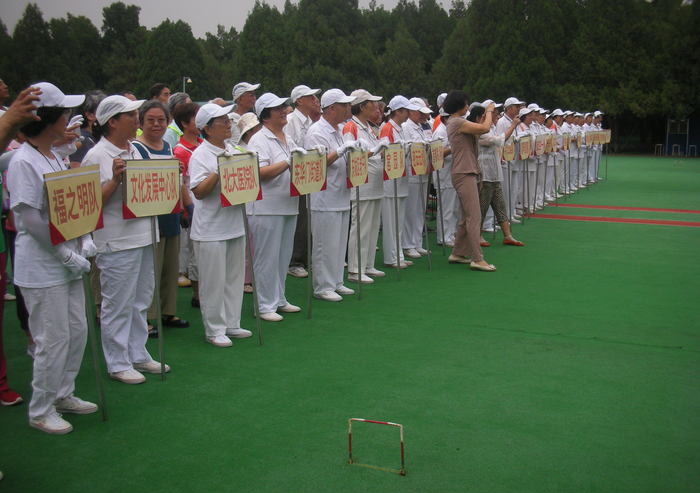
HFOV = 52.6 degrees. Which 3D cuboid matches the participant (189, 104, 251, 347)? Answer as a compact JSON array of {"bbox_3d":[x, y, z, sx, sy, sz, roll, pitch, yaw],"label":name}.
[{"bbox_3d":[-0.834,-0.138,4.615,0.360,1.545,0.470,5,11,25],"label":"participant"}]

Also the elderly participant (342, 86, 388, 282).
[{"bbox_3d":[0.145,-0.549,6.427,0.380,1.703,0.480,5,11,26],"label":"elderly participant"}]

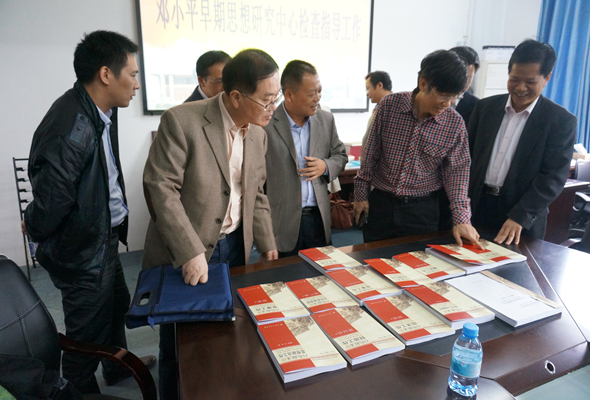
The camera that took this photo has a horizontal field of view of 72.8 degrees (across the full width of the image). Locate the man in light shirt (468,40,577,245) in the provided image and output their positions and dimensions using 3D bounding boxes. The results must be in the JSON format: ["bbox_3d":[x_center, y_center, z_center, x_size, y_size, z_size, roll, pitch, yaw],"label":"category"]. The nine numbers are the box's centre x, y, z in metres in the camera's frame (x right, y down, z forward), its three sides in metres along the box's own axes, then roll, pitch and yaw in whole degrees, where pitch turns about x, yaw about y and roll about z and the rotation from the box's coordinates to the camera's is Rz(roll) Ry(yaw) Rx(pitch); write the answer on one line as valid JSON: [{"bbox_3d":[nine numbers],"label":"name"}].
[{"bbox_3d":[1.114,0.074,2.134,0.550,1.670,0.500,8,14,29],"label":"man in light shirt"}]

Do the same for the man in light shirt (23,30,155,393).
[{"bbox_3d":[-0.862,0.127,1.773,0.500,1.670,0.520,-2,13,-12],"label":"man in light shirt"}]

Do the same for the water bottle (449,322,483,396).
[{"bbox_3d":[0.387,0.349,0.894,0.061,0.153,0.061,1,13,0],"label":"water bottle"}]

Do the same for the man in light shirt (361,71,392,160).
[{"bbox_3d":[0.682,-0.153,3.120,0.340,1.670,0.480,-3,13,-17],"label":"man in light shirt"}]

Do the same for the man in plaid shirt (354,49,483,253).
[{"bbox_3d":[0.604,0.111,2.052,0.560,1.620,0.520,3,13,12],"label":"man in plaid shirt"}]

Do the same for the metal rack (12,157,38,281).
[{"bbox_3d":[-1.912,0.102,3.308,0.560,1.020,0.360,-5,14,-24],"label":"metal rack"}]

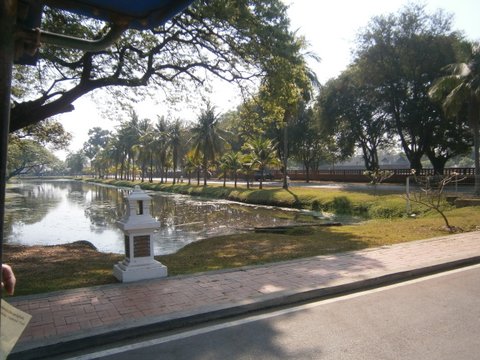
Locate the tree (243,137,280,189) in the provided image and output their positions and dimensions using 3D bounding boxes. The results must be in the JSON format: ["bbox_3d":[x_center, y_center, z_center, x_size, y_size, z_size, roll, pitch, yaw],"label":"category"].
[{"bbox_3d":[2.236,-1.794,37.488,3.950,5.460,3.950,-1,1,0],"label":"tree"}]

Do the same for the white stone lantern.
[{"bbox_3d":[-1.465,0.730,5.220,0.610,1.300,0.610,-1,1,-31],"label":"white stone lantern"}]

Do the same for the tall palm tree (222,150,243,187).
[{"bbox_3d":[-0.739,-1.228,40.986,2.270,4.250,2.270,-1,1,0],"label":"tall palm tree"}]

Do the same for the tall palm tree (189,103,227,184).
[{"bbox_3d":[-4.276,-4.737,48.933,5.160,11.020,5.160,-1,1,0],"label":"tall palm tree"}]

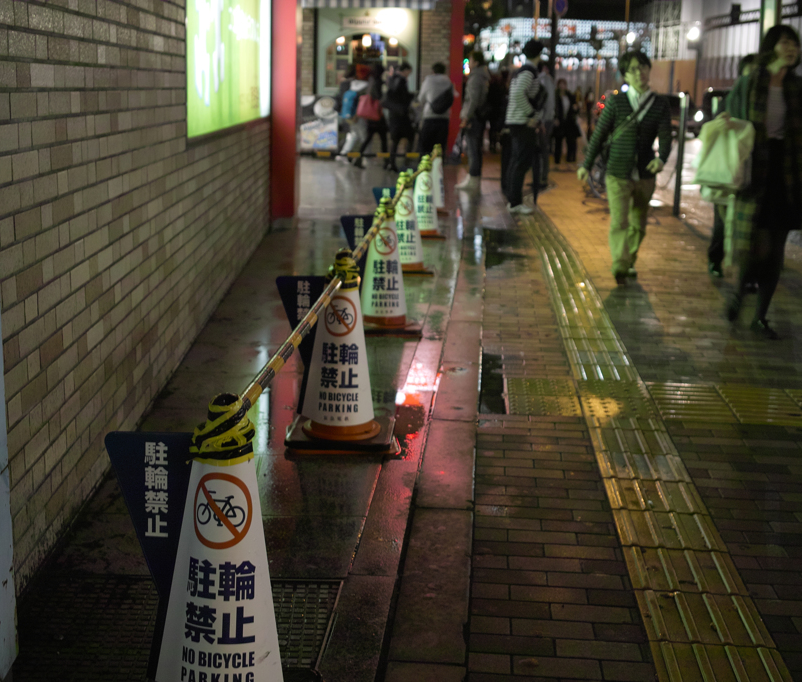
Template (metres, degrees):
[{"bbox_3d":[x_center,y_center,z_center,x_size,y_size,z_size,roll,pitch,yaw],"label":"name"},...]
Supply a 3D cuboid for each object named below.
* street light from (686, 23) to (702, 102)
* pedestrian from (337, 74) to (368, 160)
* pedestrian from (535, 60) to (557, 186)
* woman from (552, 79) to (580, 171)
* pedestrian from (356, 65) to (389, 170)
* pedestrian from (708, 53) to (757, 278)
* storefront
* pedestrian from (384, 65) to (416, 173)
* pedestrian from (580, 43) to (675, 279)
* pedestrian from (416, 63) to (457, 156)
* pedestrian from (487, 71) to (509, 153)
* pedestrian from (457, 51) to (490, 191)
[{"bbox_3d":[11.132,-10.045,44.431,0.550,4.050,0.500,5,13,16],"label":"street light"},{"bbox_3d":[-0.798,-3.789,19.569,0.600,1.576,0.500,9,14,30],"label":"pedestrian"},{"bbox_3d":[2.021,-2.940,15.820,0.360,1.680,0.450,-4,14,-24],"label":"pedestrian"},{"bbox_3d":[3.191,-4.197,22.033,0.520,1.580,0.360,2,12,3],"label":"woman"},{"bbox_3d":[-0.465,-3.583,18.523,0.580,1.640,0.500,-4,13,-23],"label":"pedestrian"},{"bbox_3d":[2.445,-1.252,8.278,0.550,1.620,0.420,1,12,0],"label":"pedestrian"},{"bbox_3d":[-0.594,-4.859,22.224,2.100,2.600,0.600,1,12,-3],"label":"storefront"},{"bbox_3d":[-0.015,-3.433,17.896,0.500,1.640,0.500,3,12,6],"label":"pedestrian"},{"bbox_3d":[1.606,-1.223,8.185,0.620,1.600,0.450,2,12,4],"label":"pedestrian"},{"bbox_3d":[0.603,-3.650,18.920,0.560,1.700,0.400,1,12,0],"label":"pedestrian"},{"bbox_3d":[2.032,-4.733,24.080,0.480,1.661,0.380,2,12,0],"label":"pedestrian"},{"bbox_3d":[0.961,-2.849,15.072,0.420,1.760,0.500,2,12,0],"label":"pedestrian"}]

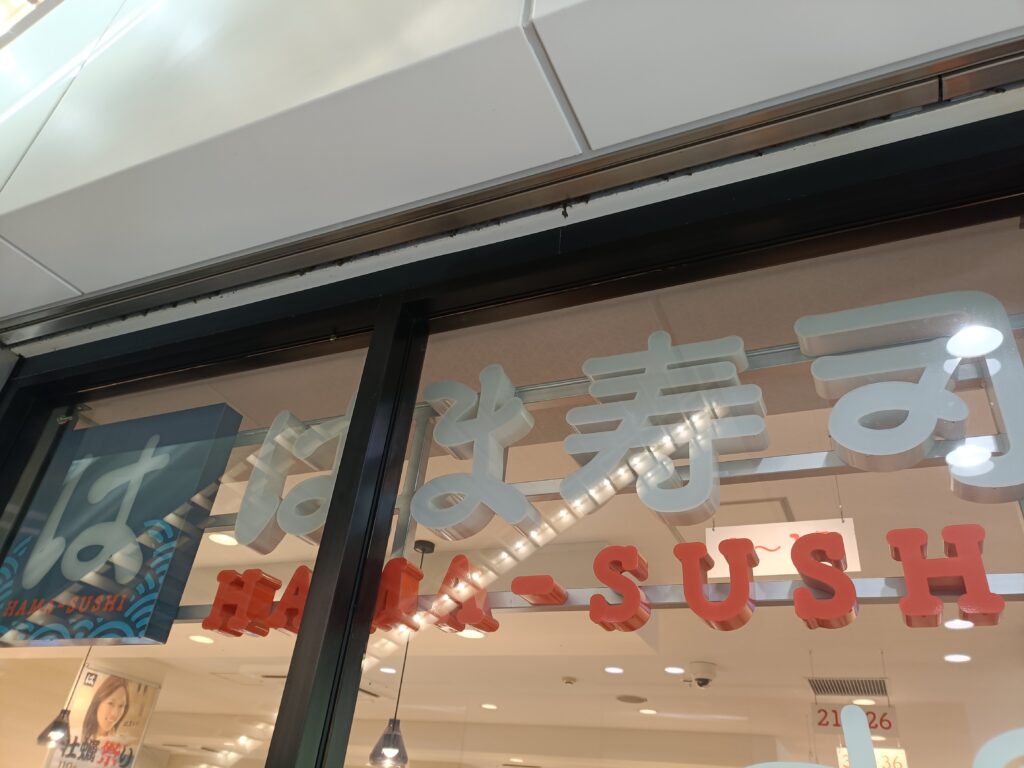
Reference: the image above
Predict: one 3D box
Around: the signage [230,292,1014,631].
[{"bbox_3d":[0.122,0.234,1.757,1.909,0.702,0.115,-9,-36,23],"label":"signage"}]

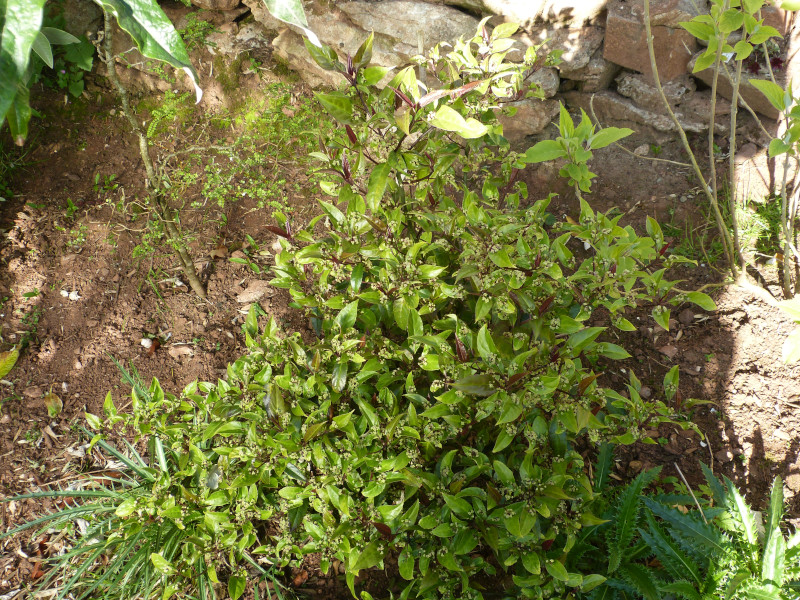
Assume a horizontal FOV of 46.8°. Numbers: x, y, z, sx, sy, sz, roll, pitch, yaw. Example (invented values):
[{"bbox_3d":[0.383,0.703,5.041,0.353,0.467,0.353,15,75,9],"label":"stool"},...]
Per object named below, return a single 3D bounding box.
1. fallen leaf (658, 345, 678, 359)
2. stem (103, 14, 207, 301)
[{"bbox_3d":[0.623,0.119,2.144,0.045,0.015,0.038,0,39,0],"label":"fallen leaf"},{"bbox_3d":[-0.539,-0.291,2.081,0.120,0.710,0.120,0,39,0],"label":"stem"}]

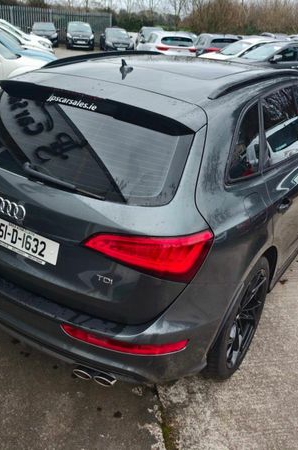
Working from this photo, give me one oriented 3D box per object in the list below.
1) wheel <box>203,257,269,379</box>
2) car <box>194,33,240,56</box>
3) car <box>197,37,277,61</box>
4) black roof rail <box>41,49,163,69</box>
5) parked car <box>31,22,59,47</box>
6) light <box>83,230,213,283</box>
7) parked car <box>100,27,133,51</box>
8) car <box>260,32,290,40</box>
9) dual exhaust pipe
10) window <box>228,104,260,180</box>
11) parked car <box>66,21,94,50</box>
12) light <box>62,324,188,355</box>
[{"bbox_3d":[0.447,0.515,2.360,0.260,0.735,0.735,20,30,27],"label":"wheel"},{"bbox_3d":[3.246,-8.346,19.295,1.830,1.600,4.400,3,27,-4],"label":"car"},{"bbox_3d":[3.882,-6.353,15.561,4.400,1.470,1.800,-1,27,-13],"label":"car"},{"bbox_3d":[-0.240,-1.214,2.933,0.070,0.115,1.560,19,29,26],"label":"black roof rail"},{"bbox_3d":[-7.120,-13.025,27.183,1.800,1.500,4.300,-1,27,-13],"label":"parked car"},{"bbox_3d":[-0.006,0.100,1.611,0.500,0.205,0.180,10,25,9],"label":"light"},{"bbox_3d":[-2.187,-12.010,25.965,1.780,1.460,4.200,-2,27,-14],"label":"parked car"},{"bbox_3d":[7.850,-11.200,25.200,1.800,1.520,4.400,3,26,-7],"label":"car"},{"bbox_3d":[-0.257,0.723,1.955,0.250,0.085,0.130,20,30,27],"label":"dual exhaust pipe"},{"bbox_3d":[0.499,-0.419,2.030,0.060,0.370,0.420,6,21,34],"label":"window"},{"bbox_3d":[-4.925,-13.741,28.762,1.840,1.630,4.350,3,26,-6],"label":"parked car"},{"bbox_3d":[-0.114,0.486,1.691,0.510,0.075,0.130,10,25,9],"label":"light"}]

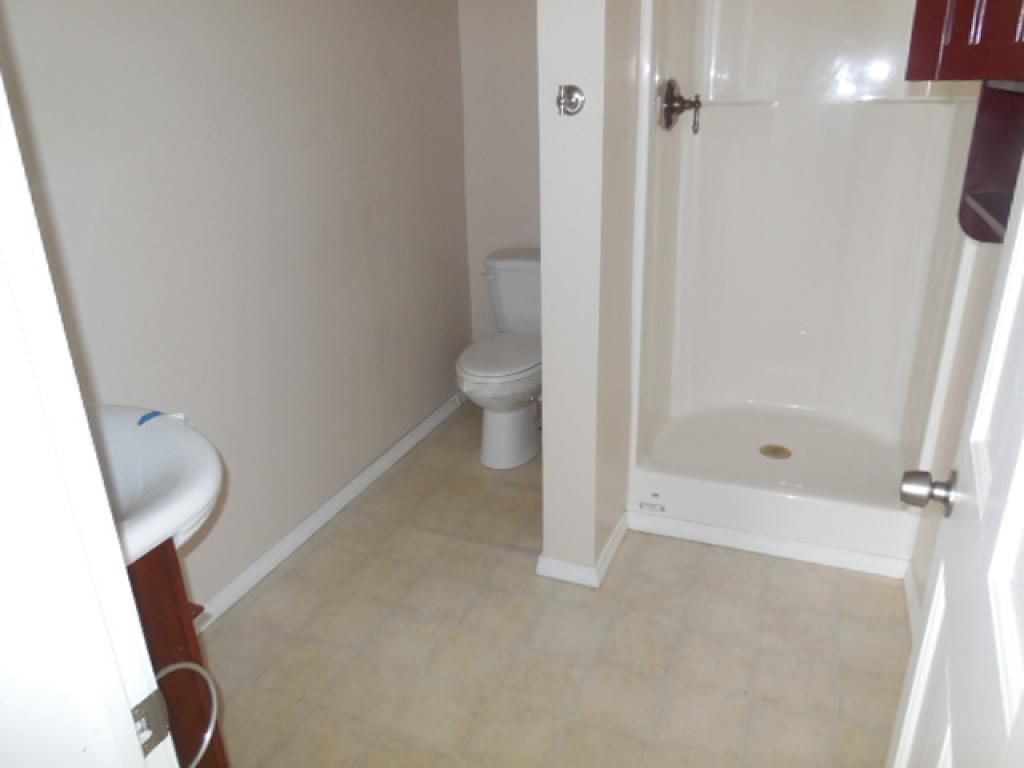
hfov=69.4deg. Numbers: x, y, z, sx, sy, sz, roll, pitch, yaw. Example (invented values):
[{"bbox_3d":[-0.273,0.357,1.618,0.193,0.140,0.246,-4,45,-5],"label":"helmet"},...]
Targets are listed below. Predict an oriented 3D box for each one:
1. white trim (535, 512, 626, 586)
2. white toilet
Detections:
[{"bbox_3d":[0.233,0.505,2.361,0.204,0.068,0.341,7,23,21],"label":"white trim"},{"bbox_3d":[0.017,-0.111,3.041,0.430,0.730,0.750,7,23,21],"label":"white toilet"}]

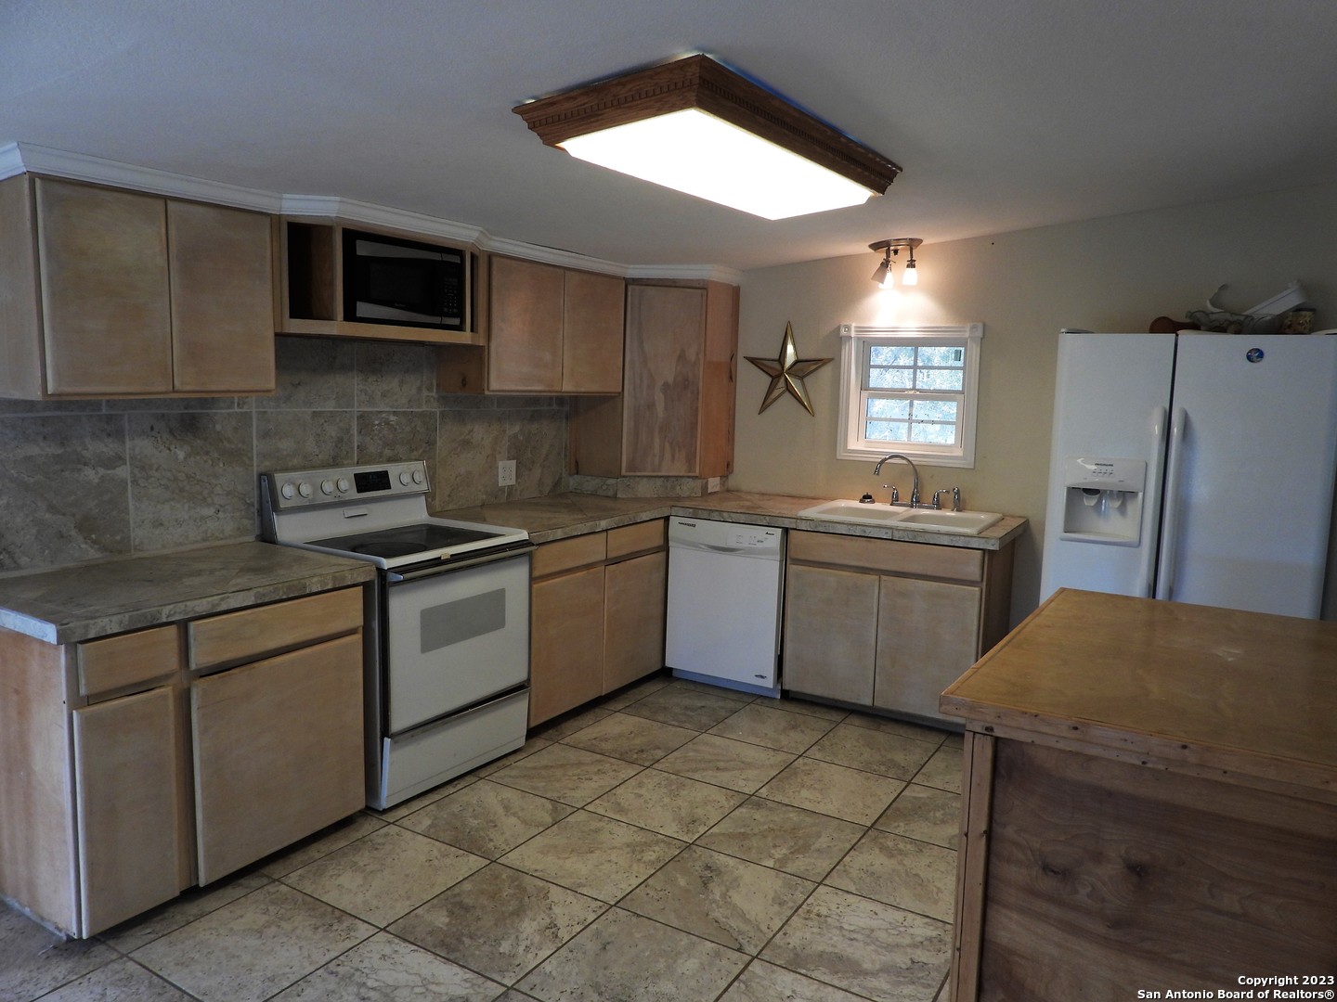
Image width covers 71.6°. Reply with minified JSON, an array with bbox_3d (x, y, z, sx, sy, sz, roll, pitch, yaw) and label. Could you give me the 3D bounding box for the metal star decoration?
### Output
[{"bbox_3d":[0.667,-0.742,5.196,0.550,0.530,0.070,6,8,31],"label":"metal star decoration"}]

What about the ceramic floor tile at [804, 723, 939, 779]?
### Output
[{"bbox_3d":[0.869,1.067,3.947,0.453,0.010,0.450,6,8,31],"label":"ceramic floor tile"}]

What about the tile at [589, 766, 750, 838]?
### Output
[{"bbox_3d":[0.001,1.112,3.411,0.454,0.010,0.454,5,8,31],"label":"tile"}]

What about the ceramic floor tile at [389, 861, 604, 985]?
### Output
[{"bbox_3d":[-0.474,1.190,2.636,0.454,0.010,0.454,5,8,31],"label":"ceramic floor tile"}]

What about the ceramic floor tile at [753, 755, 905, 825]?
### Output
[{"bbox_3d":[0.631,1.110,3.562,0.454,0.010,0.454,5,8,31],"label":"ceramic floor tile"}]

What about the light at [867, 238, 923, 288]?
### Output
[{"bbox_3d":[1.125,-1.180,4.646,0.250,0.220,0.240,6,8,31],"label":"light"}]

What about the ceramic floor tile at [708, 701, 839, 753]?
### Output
[{"bbox_3d":[0.474,1.030,4.184,0.453,0.010,0.450,6,8,31],"label":"ceramic floor tile"}]

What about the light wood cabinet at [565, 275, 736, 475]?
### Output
[{"bbox_3d":[-0.087,-0.696,5.300,0.880,1.059,0.670,0,7,-13],"label":"light wood cabinet"}]

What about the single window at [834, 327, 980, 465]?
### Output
[{"bbox_3d":[1.263,-0.564,4.911,0.757,0.735,0.100,6,8,31],"label":"single window"}]

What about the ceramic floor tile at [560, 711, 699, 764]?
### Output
[{"bbox_3d":[-0.154,1.036,4.035,0.454,0.010,0.454,5,8,31],"label":"ceramic floor tile"}]

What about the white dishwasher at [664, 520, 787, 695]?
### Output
[{"bbox_3d":[0.428,0.505,4.878,0.610,0.861,0.610,6,8,31],"label":"white dishwasher"}]

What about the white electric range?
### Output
[{"bbox_3d":[-1.033,0.463,3.682,0.670,1.165,0.765,5,8,31],"label":"white electric range"}]

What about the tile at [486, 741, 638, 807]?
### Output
[{"bbox_3d":[-0.400,1.084,3.673,0.457,0.010,0.457,6,8,31],"label":"tile"}]

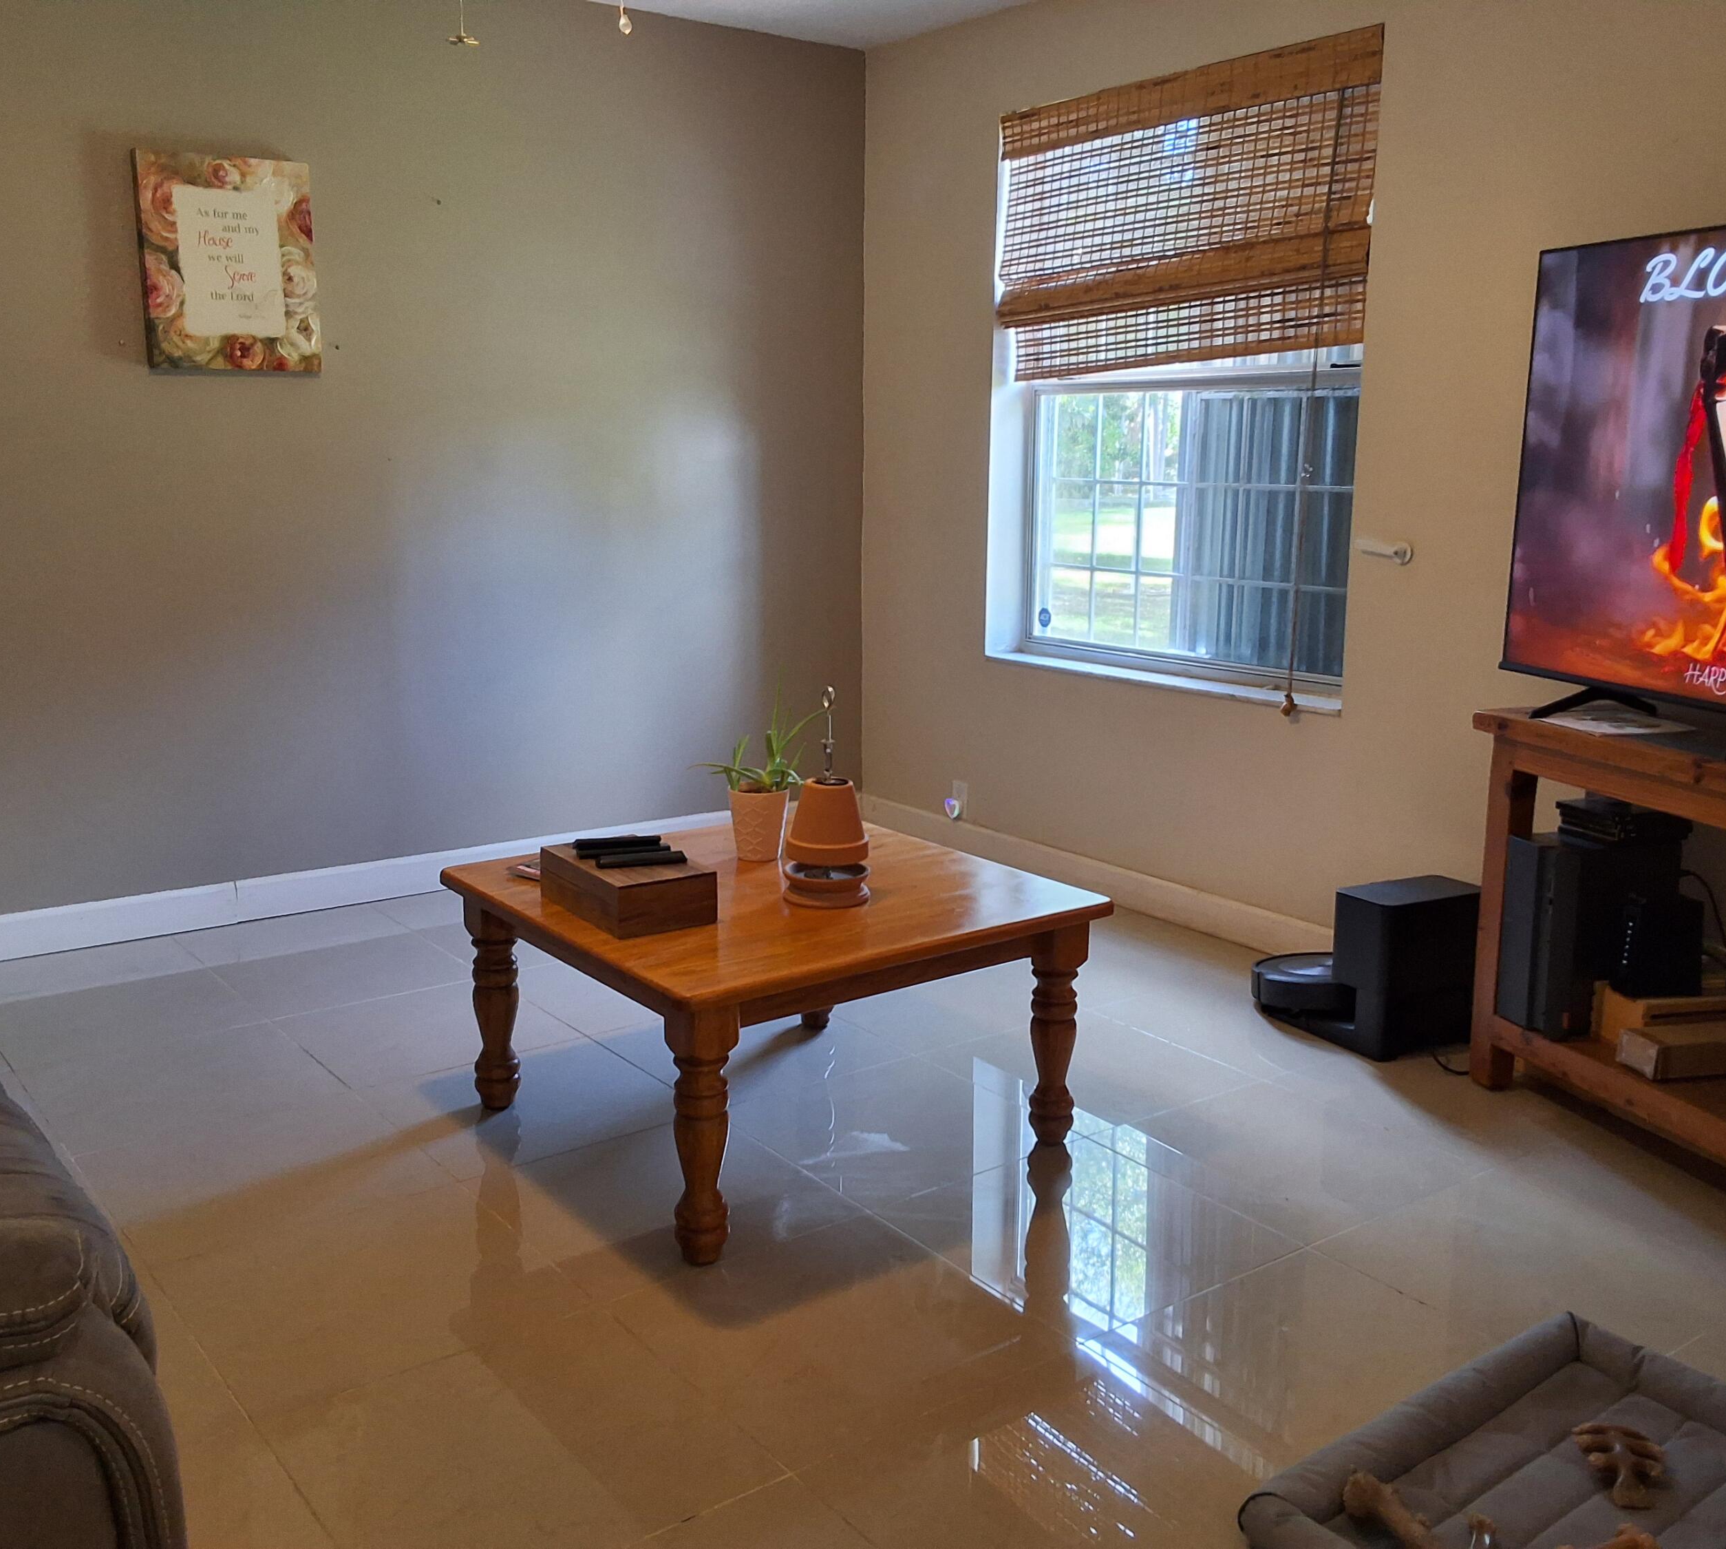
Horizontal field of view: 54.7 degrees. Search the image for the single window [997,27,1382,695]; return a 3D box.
[{"bbox_3d":[0.807,-1.005,4.365,0.140,1.534,1.286,-8,14,-36],"label":"single window"}]

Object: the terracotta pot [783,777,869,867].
[{"bbox_3d":[-0.064,0.079,2.949,0.152,0.136,0.152,0,11,0],"label":"terracotta pot"}]

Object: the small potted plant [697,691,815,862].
[{"bbox_3d":[-0.200,-0.002,3.221,0.235,0.335,0.205,0,12,-4],"label":"small potted plant"}]

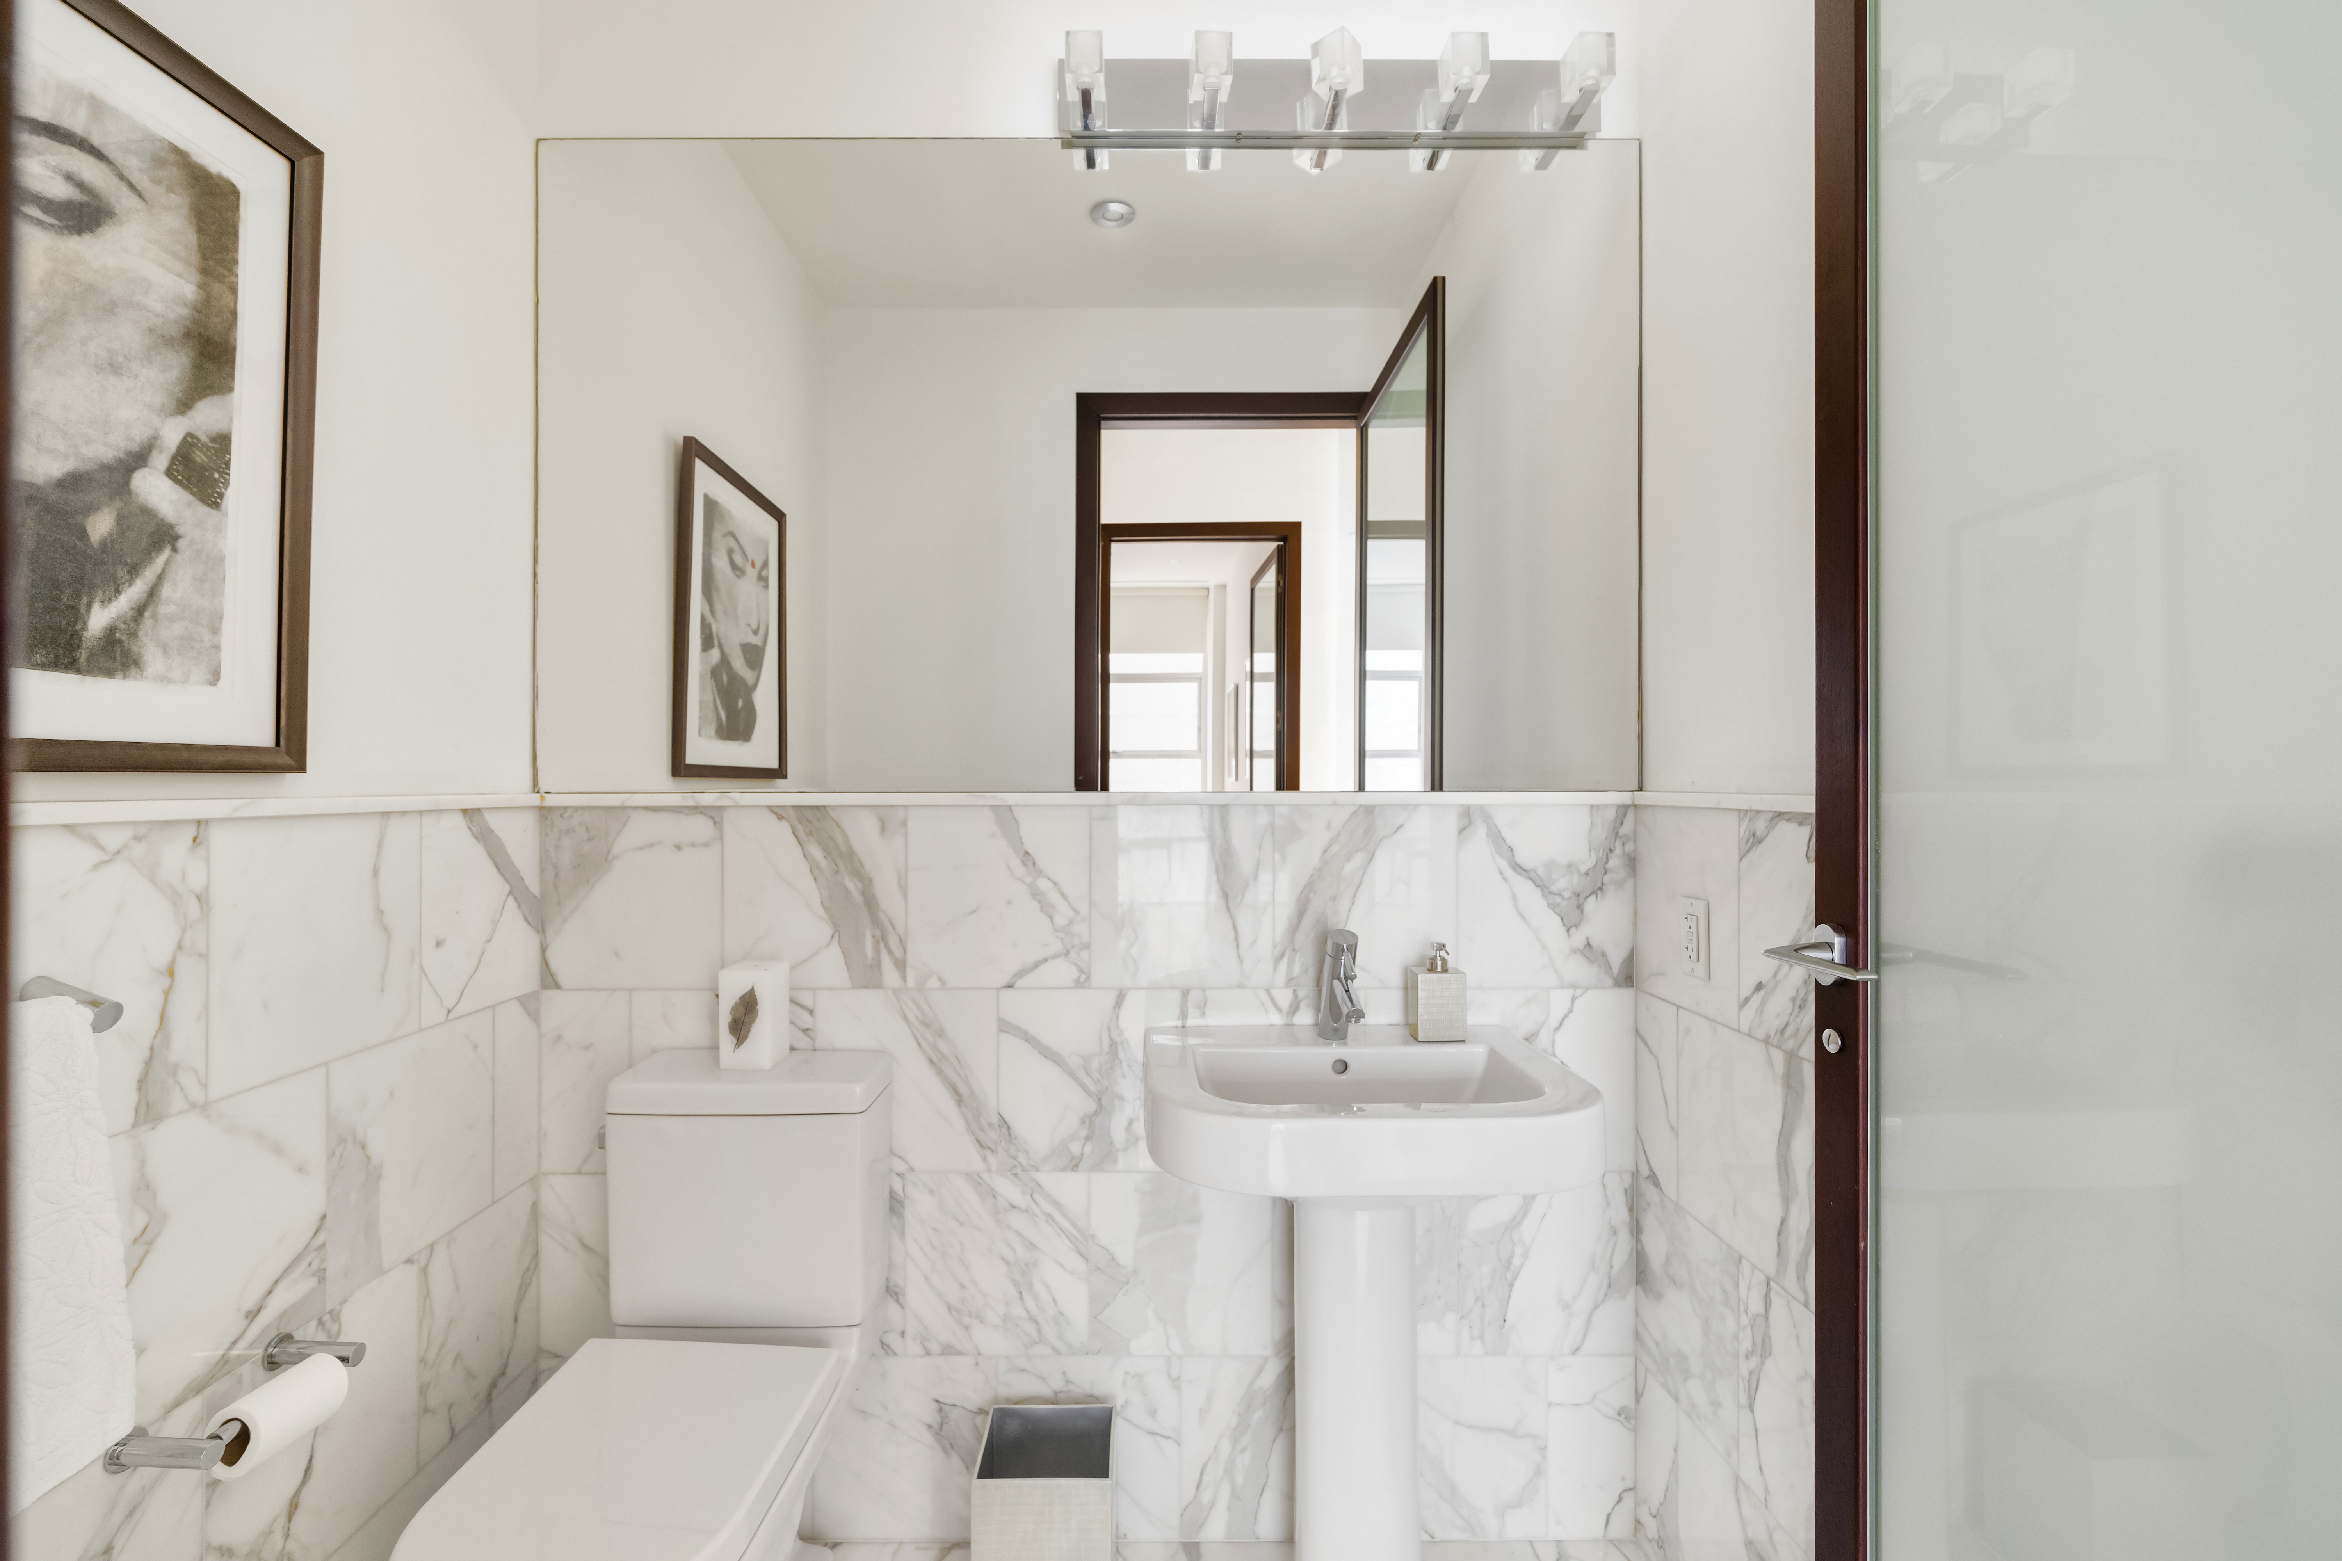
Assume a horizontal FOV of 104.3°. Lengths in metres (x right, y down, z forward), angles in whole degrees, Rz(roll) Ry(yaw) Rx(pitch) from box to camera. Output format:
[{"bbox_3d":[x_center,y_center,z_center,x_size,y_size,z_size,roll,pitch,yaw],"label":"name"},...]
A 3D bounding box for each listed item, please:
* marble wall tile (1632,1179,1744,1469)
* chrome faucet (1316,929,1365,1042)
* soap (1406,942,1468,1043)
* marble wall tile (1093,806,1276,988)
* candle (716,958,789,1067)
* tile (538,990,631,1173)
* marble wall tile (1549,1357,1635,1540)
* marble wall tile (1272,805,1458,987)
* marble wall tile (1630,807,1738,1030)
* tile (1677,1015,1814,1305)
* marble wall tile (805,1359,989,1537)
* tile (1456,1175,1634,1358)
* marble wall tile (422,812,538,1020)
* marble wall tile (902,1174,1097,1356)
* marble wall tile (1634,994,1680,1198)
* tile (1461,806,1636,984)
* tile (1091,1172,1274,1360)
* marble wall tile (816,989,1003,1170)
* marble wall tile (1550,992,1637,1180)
[{"bbox_3d":[0.780,0.804,1.378,0.010,0.305,0.275,0,0,0],"label":"marble wall tile"},{"bbox_3d":[0.262,0.320,1.400,0.048,0.178,0.145,0,0,-3],"label":"chrome faucet"},{"bbox_3d":[0.425,0.333,1.447,0.075,0.151,0.055,0,0,-3],"label":"soap"},{"bbox_3d":[0.019,0.195,1.518,0.305,0.304,0.010,0,0,0],"label":"marble wall tile"},{"bbox_3d":[-0.653,0.368,1.432,0.077,0.150,0.076,0,0,0],"label":"candle"},{"bbox_3d":[-0.973,0.500,1.518,0.152,0.305,0.010,0,0,0],"label":"tile"},{"bbox_3d":[0.699,1.110,1.518,0.143,0.304,0.010,0,0,0],"label":"marble wall tile"},{"bbox_3d":[0.324,0.194,1.520,0.305,0.304,0.015,0,0,0],"label":"marble wall tile"},{"bbox_3d":[0.782,0.195,1.379,0.015,0.304,0.263,0,0,-2],"label":"marble wall tile"},{"bbox_3d":[0.787,0.498,1.246,0.015,0.304,0.290,0,0,-2],"label":"tile"},{"bbox_3d":[-0.441,1.110,1.518,0.304,0.304,0.010,0,0,0],"label":"marble wall tile"},{"bbox_3d":[0.623,0.804,1.520,0.295,0.305,0.015,0,0,0],"label":"tile"},{"bbox_3d":[-1.049,0.196,1.387,0.012,0.304,0.251,0,0,-2],"label":"marble wall tile"},{"bbox_3d":[-0.287,0.804,1.518,0.308,0.306,0.010,0,0,0],"label":"marble wall tile"},{"bbox_3d":[0.780,0.500,1.449,0.012,0.304,0.121,0,0,2],"label":"marble wall tile"},{"bbox_3d":[0.625,0.196,1.518,0.295,0.304,0.012,0,0,0],"label":"tile"},{"bbox_3d":[0.018,0.804,1.518,0.304,0.304,0.012,0,0,0],"label":"tile"},{"bbox_3d":[-0.437,0.500,1.520,0.305,0.304,0.015,0,0,0],"label":"marble wall tile"},{"bbox_3d":[0.699,0.500,1.518,0.146,0.304,0.012,0,0,0],"label":"marble wall tile"}]

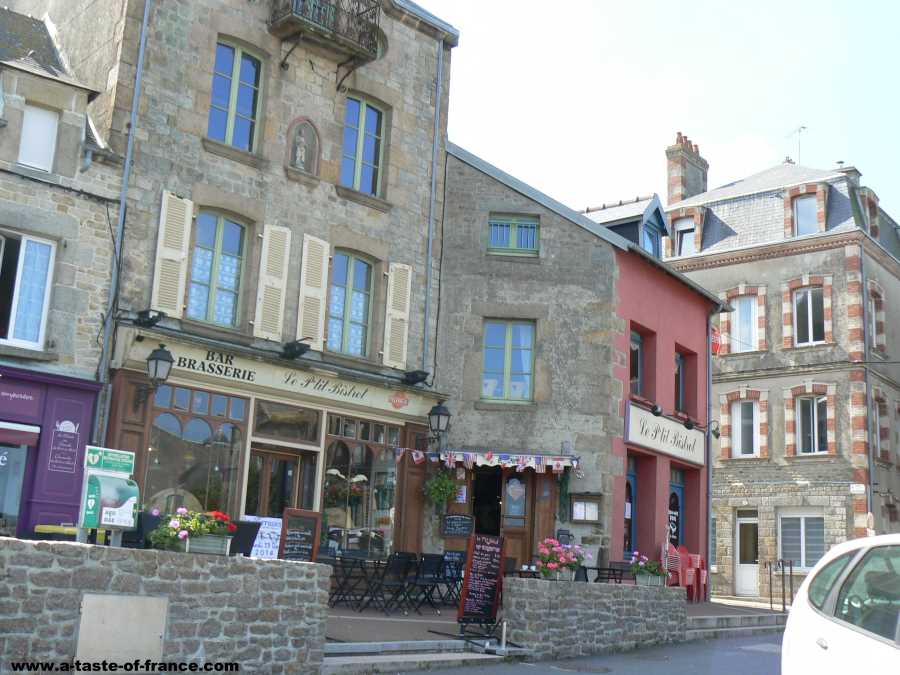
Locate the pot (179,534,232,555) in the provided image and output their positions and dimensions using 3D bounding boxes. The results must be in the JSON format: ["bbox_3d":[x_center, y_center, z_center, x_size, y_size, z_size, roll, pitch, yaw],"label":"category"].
[{"bbox_3d":[-2.414,2.018,10.644,0.540,0.190,0.200,15,-18,-40],"label":"pot"}]

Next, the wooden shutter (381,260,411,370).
[{"bbox_3d":[-0.897,-0.365,18.795,0.500,1.840,0.050,15,-18,-40],"label":"wooden shutter"}]

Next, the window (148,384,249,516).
[{"bbox_3d":[-3.879,1.924,16.871,0.100,2.180,1.730,-10,-18,44],"label":"window"}]

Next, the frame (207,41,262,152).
[{"bbox_3d":[-3.643,-4.120,18.567,0.100,1.870,1.000,-10,-18,44],"label":"frame"}]

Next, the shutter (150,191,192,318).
[{"bbox_3d":[-4.067,-1.215,16.046,0.500,1.840,0.050,15,-18,-40],"label":"shutter"}]

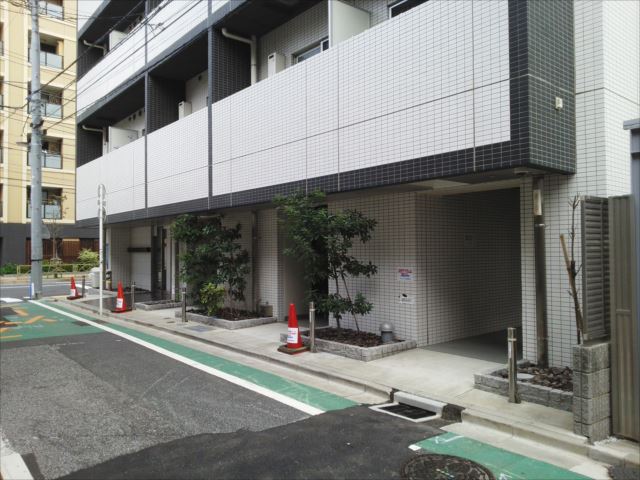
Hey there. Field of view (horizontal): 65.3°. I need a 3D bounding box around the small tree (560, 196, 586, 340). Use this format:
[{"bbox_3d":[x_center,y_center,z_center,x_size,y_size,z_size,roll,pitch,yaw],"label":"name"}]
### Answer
[{"bbox_3d":[2.503,0.469,4.930,0.200,1.800,0.200,0,-1,-40],"label":"small tree"}]

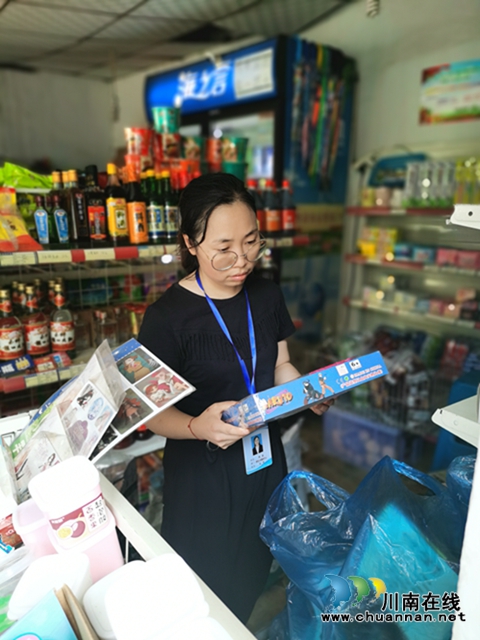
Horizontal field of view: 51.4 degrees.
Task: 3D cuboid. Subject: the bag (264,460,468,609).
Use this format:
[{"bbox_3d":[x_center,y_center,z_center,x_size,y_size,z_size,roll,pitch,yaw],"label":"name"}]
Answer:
[{"bbox_3d":[0.260,0.472,1.060,0.380,0.280,0.260,3,13,8],"label":"bag"}]

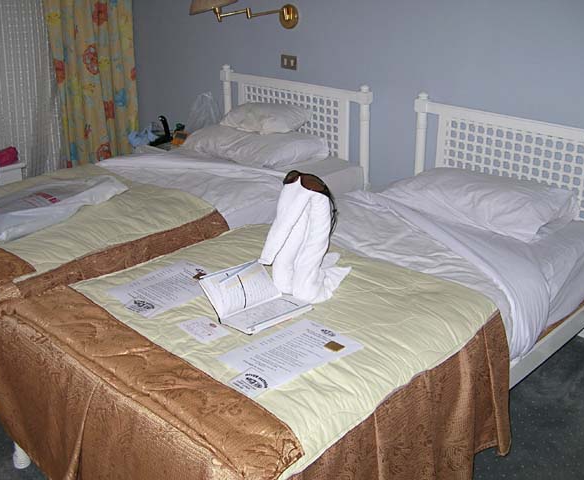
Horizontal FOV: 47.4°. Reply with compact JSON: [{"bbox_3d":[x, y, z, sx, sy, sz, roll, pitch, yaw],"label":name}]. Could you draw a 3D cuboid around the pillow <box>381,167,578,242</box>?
[{"bbox_3d":[0.738,-0.196,2.708,0.360,0.145,0.750,-22,31,-39],"label":"pillow"}]

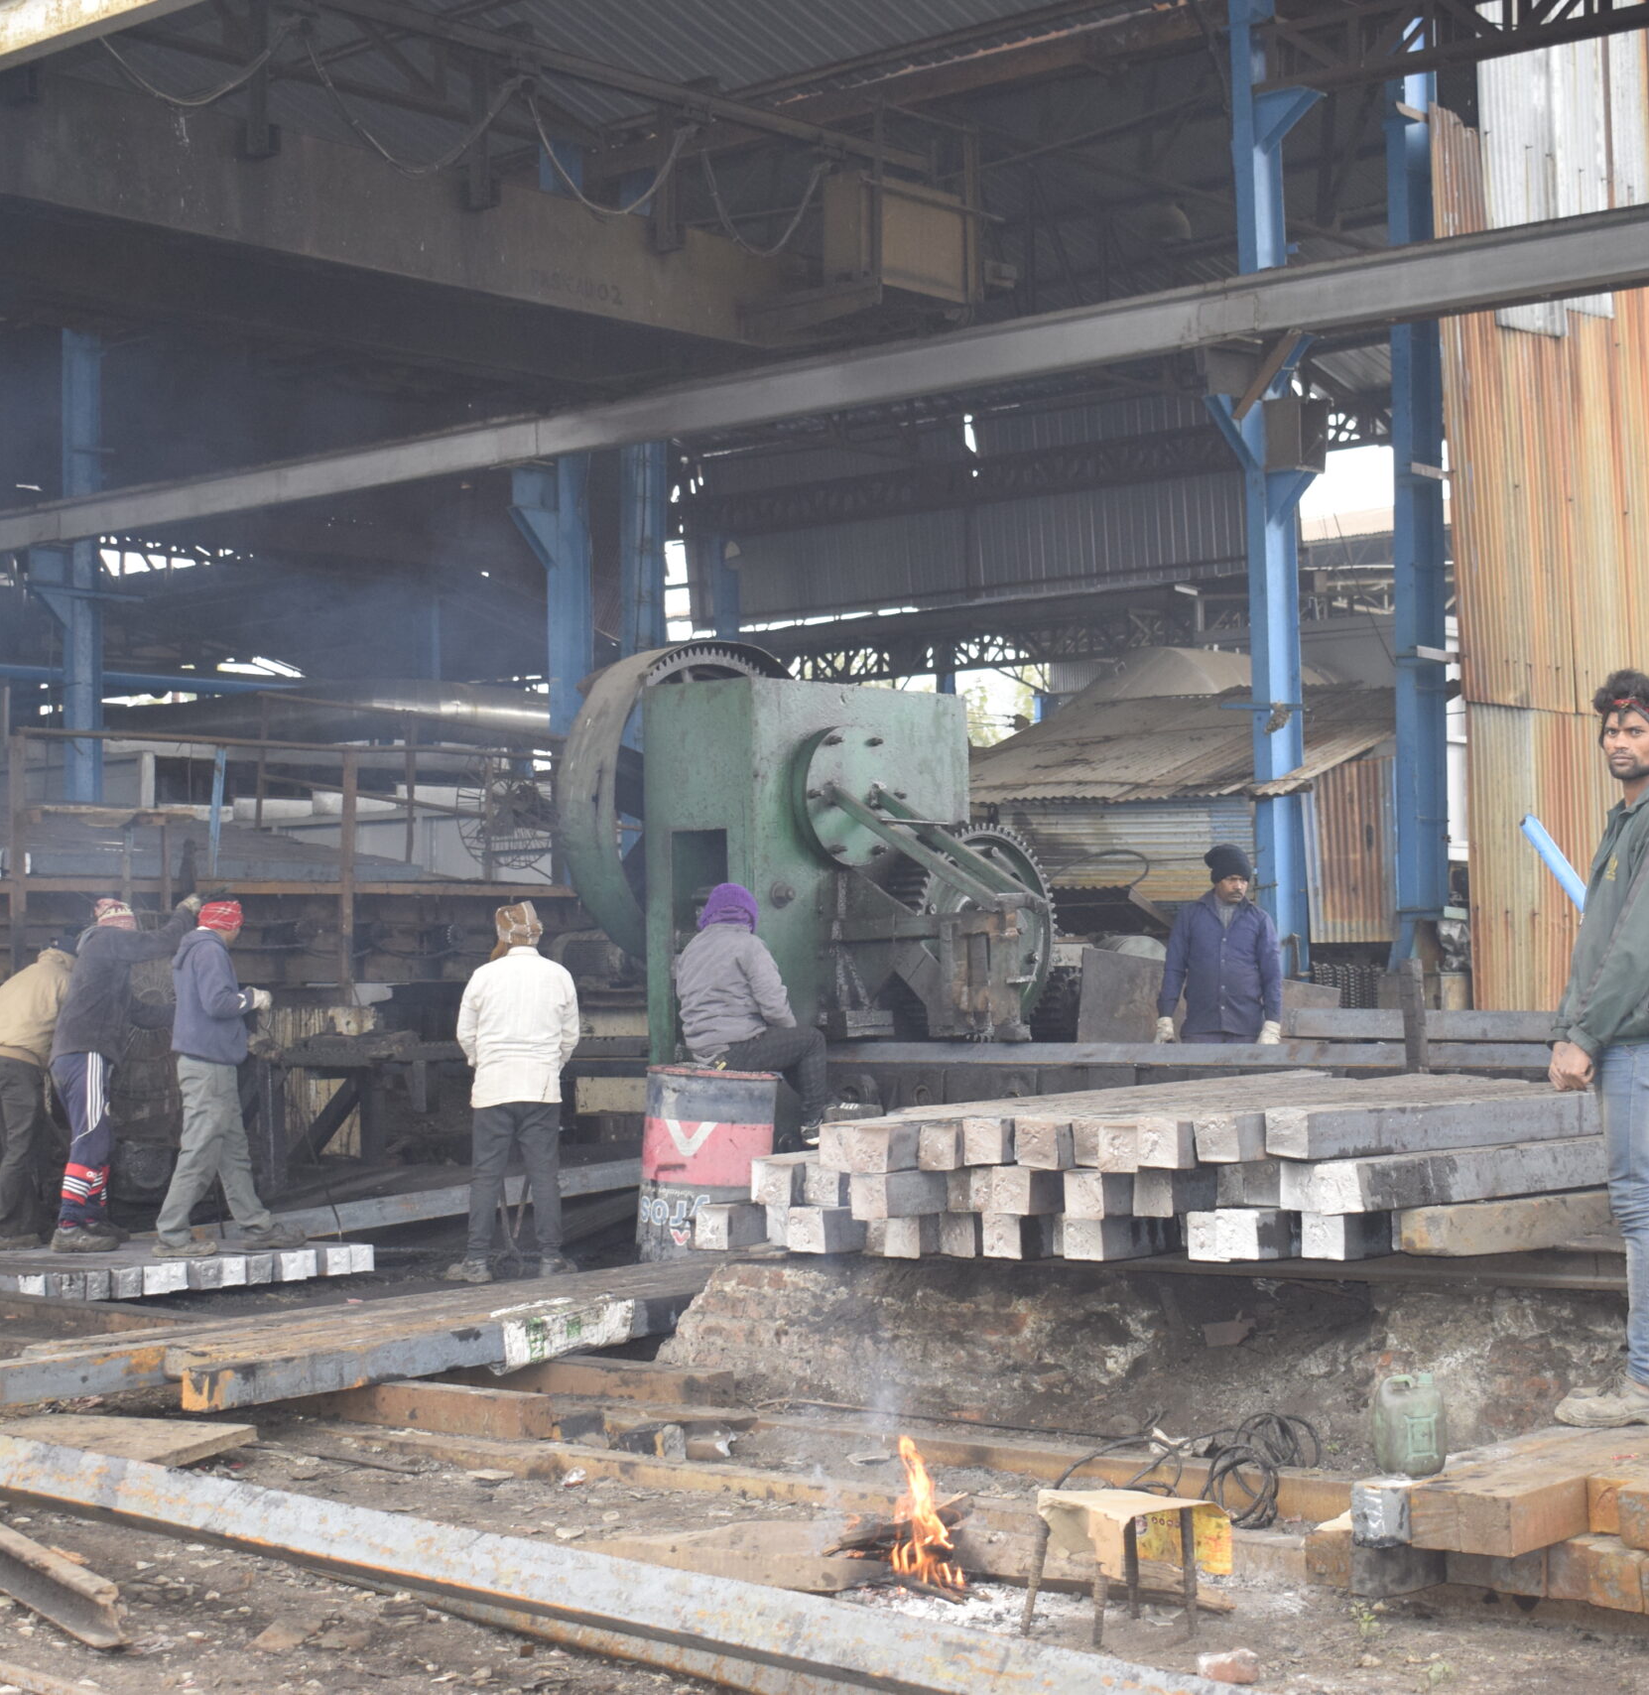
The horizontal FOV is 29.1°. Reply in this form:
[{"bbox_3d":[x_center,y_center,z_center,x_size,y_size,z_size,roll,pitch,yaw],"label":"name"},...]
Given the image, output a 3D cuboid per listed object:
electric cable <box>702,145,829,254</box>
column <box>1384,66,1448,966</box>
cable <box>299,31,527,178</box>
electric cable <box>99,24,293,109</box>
[{"bbox_3d":[-0.343,-4.091,20.174,0.100,0.730,1.268,-3,-3,41],"label":"electric cable"},{"bbox_3d":[3.581,-2.106,19.200,0.150,5.736,0.340,-3,-3,41],"label":"column"},{"bbox_3d":[-2.298,-4.122,17.894,0.100,0.730,1.704,-3,-3,41],"label":"cable"},{"bbox_3d":[-3.382,-4.181,16.633,0.100,0.670,1.522,-3,-3,41],"label":"electric cable"}]

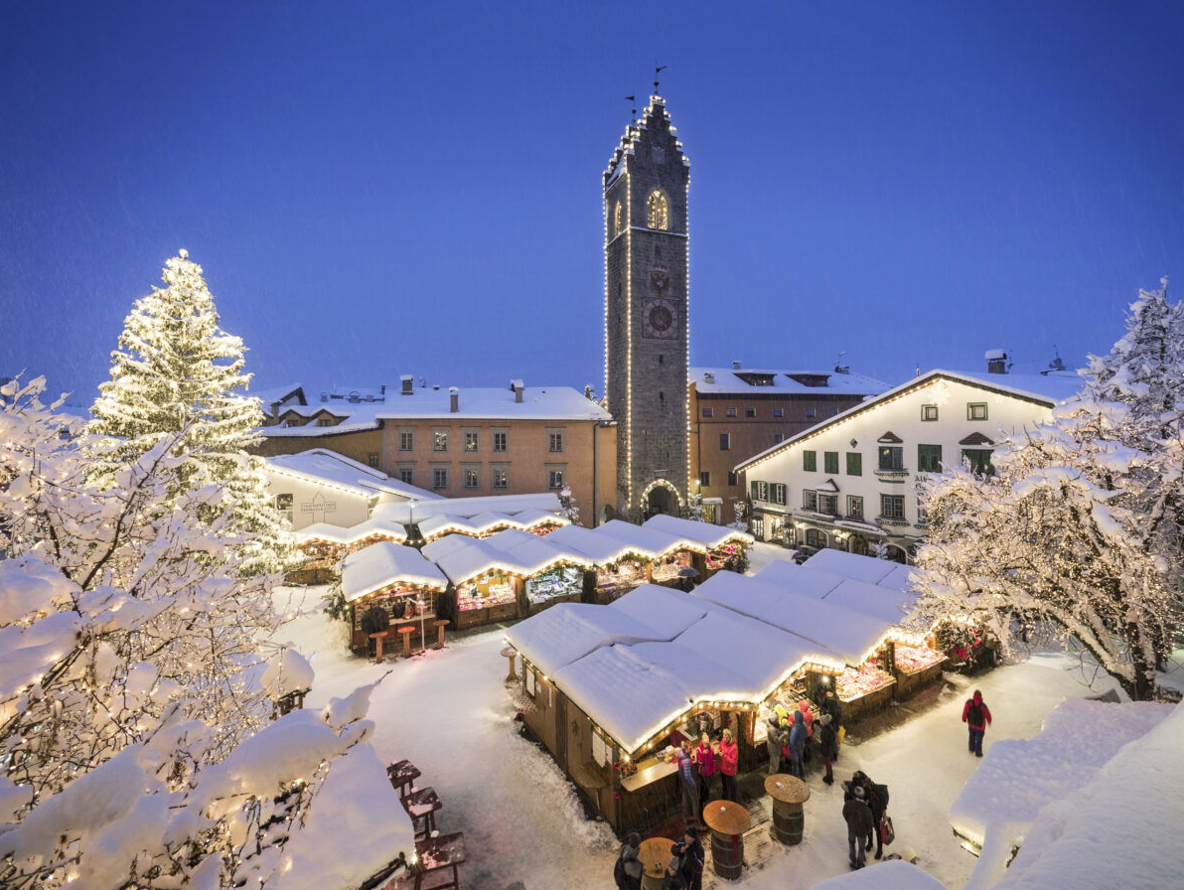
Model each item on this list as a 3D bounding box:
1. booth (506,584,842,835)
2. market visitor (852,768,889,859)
[{"bbox_3d":[2.118,7.100,16.300,7.750,3.000,7.650,0,0,-31],"label":"booth"},{"bbox_3d":[5.759,7.466,10.620,0.620,1.700,0.550,0,1,20],"label":"market visitor"}]

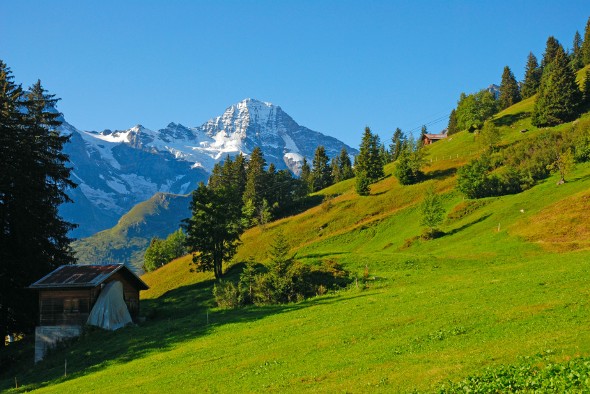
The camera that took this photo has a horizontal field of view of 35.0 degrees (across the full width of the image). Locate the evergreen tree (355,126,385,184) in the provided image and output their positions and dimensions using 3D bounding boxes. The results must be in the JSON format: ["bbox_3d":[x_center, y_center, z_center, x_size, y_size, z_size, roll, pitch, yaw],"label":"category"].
[{"bbox_3d":[17.935,-10.232,225.000,7.006,13.279,7.006,0,-7,0],"label":"evergreen tree"}]

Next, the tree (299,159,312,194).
[{"bbox_3d":[2.236,-4.371,190.000,2.564,6.912,2.511,0,-6,0],"label":"tree"}]

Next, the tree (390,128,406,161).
[{"bbox_3d":[21.490,-10.745,195.000,3.441,7.094,3.370,0,-6,0],"label":"tree"}]

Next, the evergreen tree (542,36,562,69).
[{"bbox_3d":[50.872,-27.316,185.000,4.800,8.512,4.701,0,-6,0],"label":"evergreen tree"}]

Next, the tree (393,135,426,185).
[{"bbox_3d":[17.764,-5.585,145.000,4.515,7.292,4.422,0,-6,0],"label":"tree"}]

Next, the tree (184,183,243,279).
[{"bbox_3d":[-8.284,3.405,95.000,5.719,9.612,5.719,0,-7,0],"label":"tree"}]

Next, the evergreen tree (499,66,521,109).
[{"bbox_3d":[43.607,-22.159,190.000,4.338,8.742,4.249,0,-6,0],"label":"evergreen tree"}]

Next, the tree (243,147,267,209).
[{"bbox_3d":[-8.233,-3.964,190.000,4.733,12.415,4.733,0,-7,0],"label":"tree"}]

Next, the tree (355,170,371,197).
[{"bbox_3d":[14.445,-2.889,200.000,3.321,5.480,3.321,0,-7,0],"label":"tree"}]

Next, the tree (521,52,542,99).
[{"bbox_3d":[67.058,-34.451,265.000,6.051,12.847,6.051,0,-7,0],"label":"tree"}]

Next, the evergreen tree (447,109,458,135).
[{"bbox_3d":[49.337,-23.117,290.000,4.515,8.558,4.515,0,-7,0],"label":"evergreen tree"}]

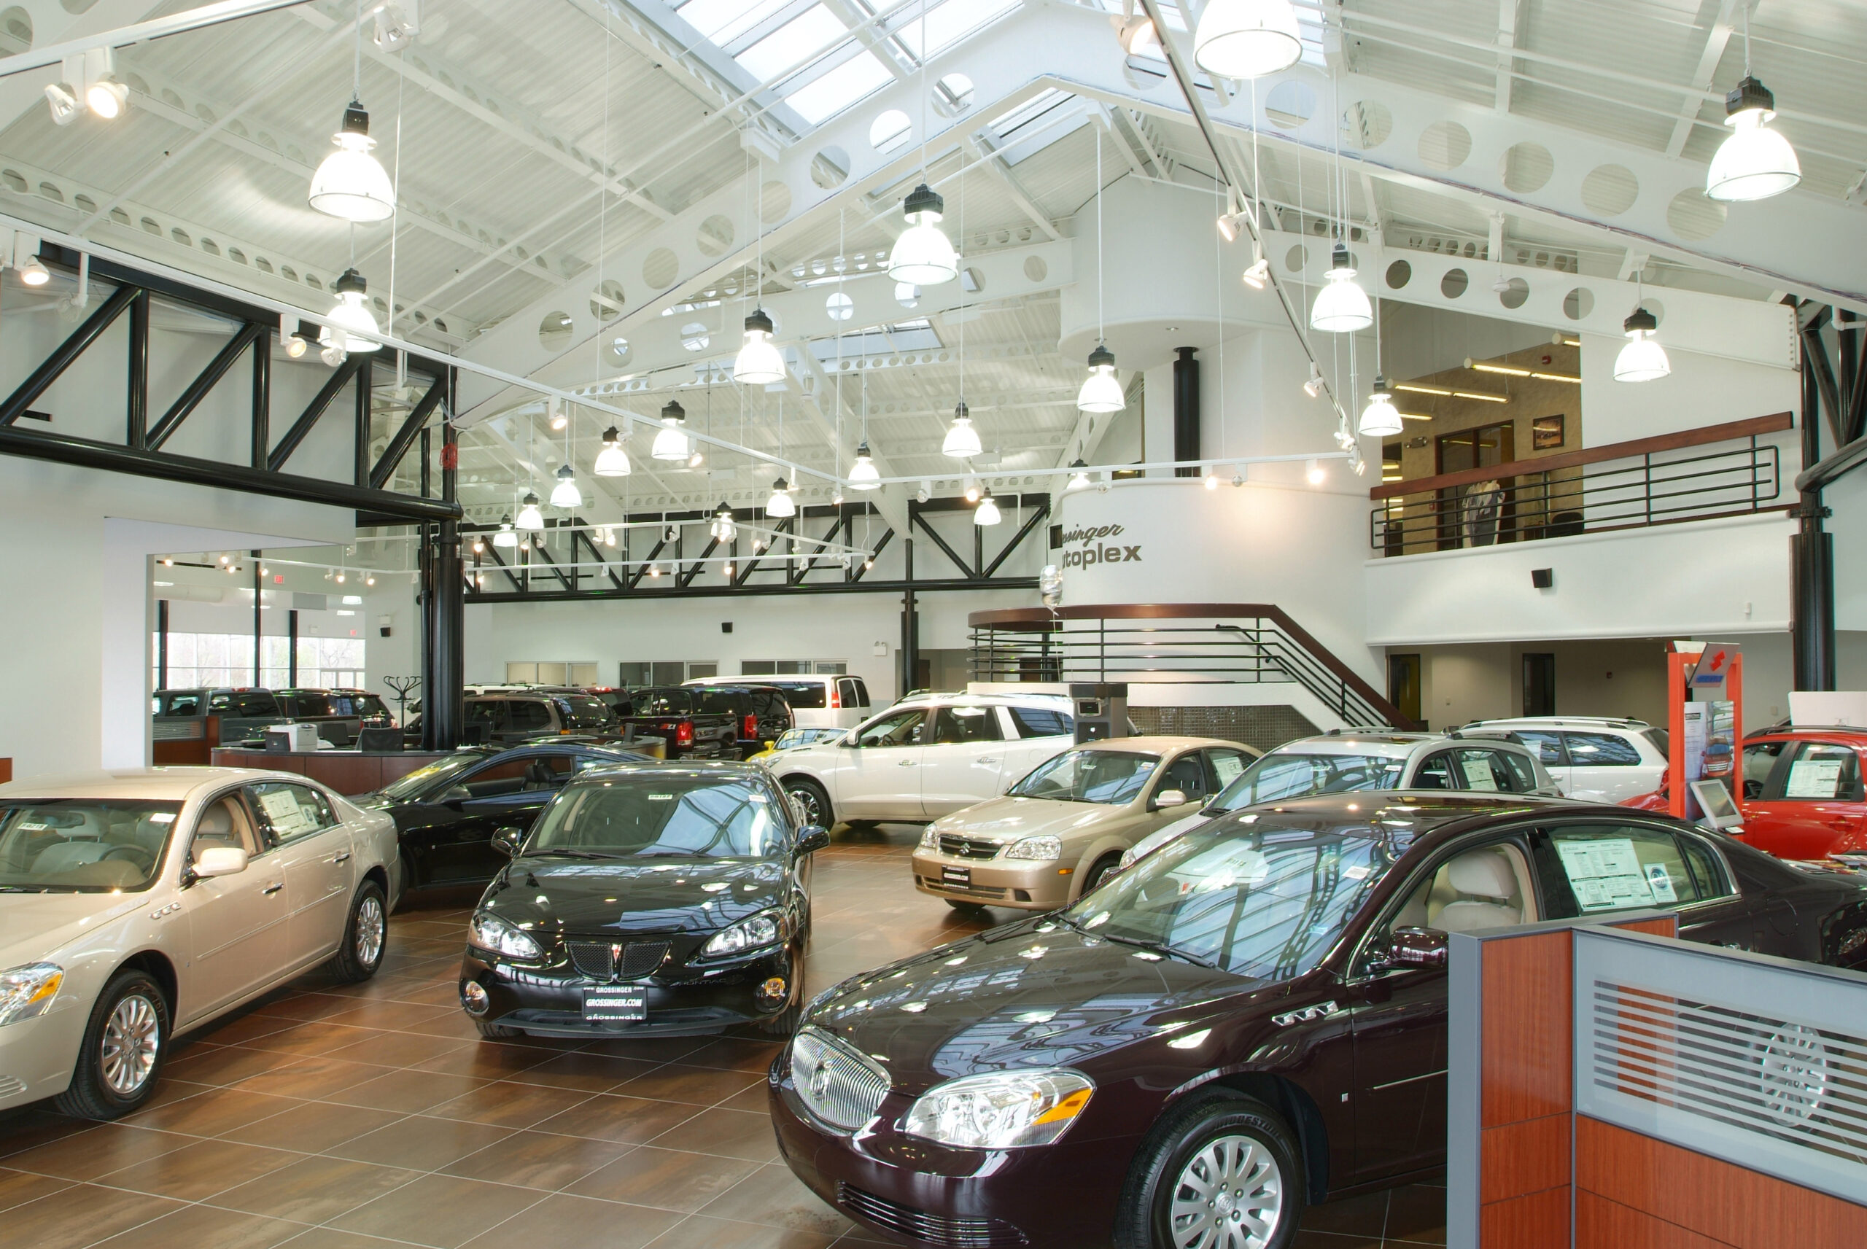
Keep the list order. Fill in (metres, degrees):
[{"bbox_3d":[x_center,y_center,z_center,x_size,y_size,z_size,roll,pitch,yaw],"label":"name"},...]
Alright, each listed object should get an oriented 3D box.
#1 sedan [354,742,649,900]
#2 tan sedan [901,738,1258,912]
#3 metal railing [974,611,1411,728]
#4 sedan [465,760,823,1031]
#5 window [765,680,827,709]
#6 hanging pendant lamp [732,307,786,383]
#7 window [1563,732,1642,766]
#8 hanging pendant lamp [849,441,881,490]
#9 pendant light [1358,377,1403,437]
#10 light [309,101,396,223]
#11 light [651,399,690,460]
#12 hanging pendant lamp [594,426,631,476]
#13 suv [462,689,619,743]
[{"bbox_3d":[-4.249,1.921,13.481,4.800,1.440,1.830,2,-3,-33],"label":"sedan"},{"bbox_3d":[1.822,1.790,12.300,4.500,1.450,1.730,3,-4,-44],"label":"tan sedan"},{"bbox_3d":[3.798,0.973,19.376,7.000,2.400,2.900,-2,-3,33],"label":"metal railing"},{"bbox_3d":[-1.759,1.671,9.131,1.920,1.430,5.000,0,-3,-5],"label":"sedan"},{"bbox_3d":[-2.992,1.521,29.300,1.600,0.580,0.060,-1,-3,30],"label":"window"},{"bbox_3d":[-1.911,-3.116,14.916,0.575,0.765,0.575,0,-3,0],"label":"hanging pendant lamp"},{"bbox_3d":[7.935,1.479,16.000,0.970,0.420,0.100,-2,-3,36],"label":"window"},{"bbox_3d":[-1.190,-2.789,23.451,0.575,0.765,0.575,0,-3,0],"label":"hanging pendant lamp"},{"bbox_3d":[6.000,-2.964,18.148,0.575,0.765,0.575,0,-3,0],"label":"pendant light"},{"bbox_3d":[-4.193,-3.391,9.765,0.575,0.765,0.575,0,-3,0],"label":"light"},{"bbox_3d":[-3.641,-2.689,18.700,0.570,0.870,0.570,0,-2,0],"label":"light"},{"bbox_3d":[-5.160,-2.812,21.734,0.575,0.765,0.575,0,-3,0],"label":"hanging pendant lamp"},{"bbox_3d":[-8.297,2.219,25.085,4.870,1.840,1.900,-1,-3,23],"label":"suv"}]

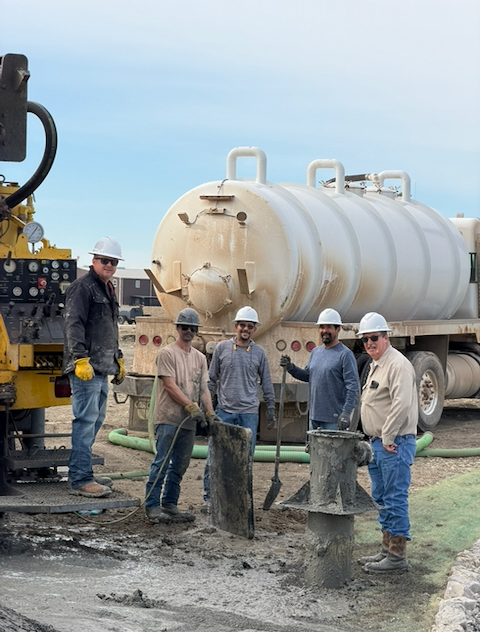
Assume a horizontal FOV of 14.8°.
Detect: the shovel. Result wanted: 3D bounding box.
[{"bbox_3d":[0.317,1.058,16.500,0.160,1.380,0.170,8,-4,-37],"label":"shovel"}]

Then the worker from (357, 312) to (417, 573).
[{"bbox_3d":[1.038,0.900,13.100,0.440,1.840,0.580,0,1,-26],"label":"worker"}]

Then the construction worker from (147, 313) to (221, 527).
[{"bbox_3d":[-0.502,0.849,15.850,0.580,1.830,0.550,-1,1,-36],"label":"construction worker"}]

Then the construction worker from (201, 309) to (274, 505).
[{"bbox_3d":[-0.014,0.831,16.800,0.630,1.830,0.400,0,1,-3],"label":"construction worker"}]

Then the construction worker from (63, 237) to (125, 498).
[{"bbox_3d":[-1.054,0.367,13.300,0.420,1.850,0.580,1,1,37],"label":"construction worker"}]

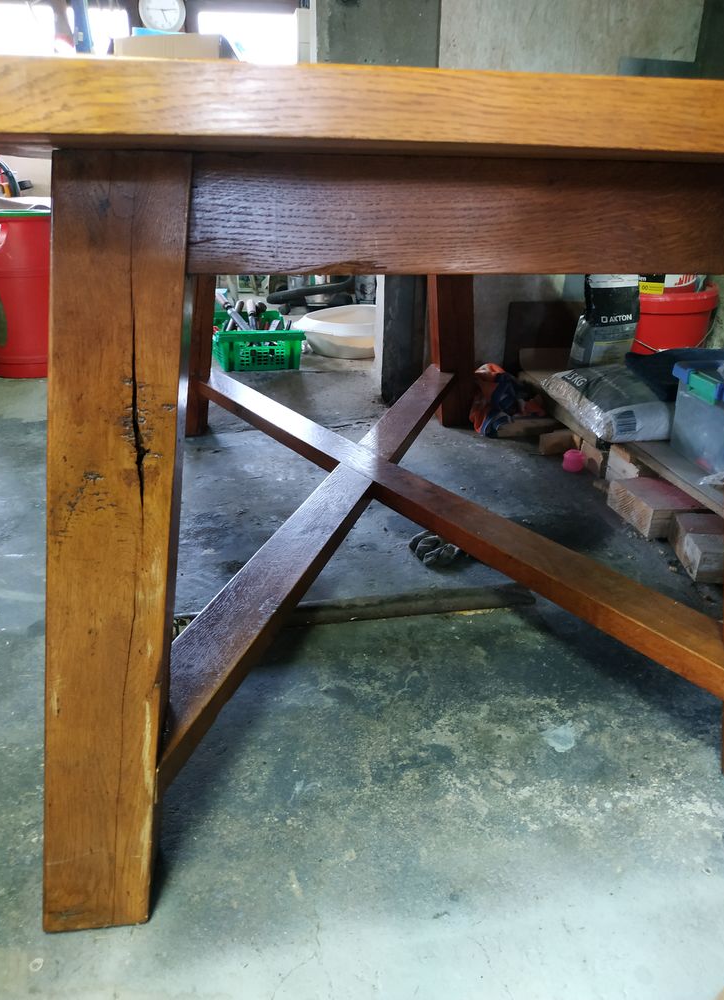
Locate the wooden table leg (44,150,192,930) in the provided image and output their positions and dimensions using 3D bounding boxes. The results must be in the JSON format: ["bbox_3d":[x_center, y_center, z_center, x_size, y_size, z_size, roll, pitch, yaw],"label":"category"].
[{"bbox_3d":[-0.233,0.071,0.658,0.103,0.740,0.101,4,16,-12],"label":"wooden table leg"}]

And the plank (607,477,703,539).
[{"bbox_3d":[0.756,0.009,1.599,0.300,0.064,0.174,-3,25,-9],"label":"plank"}]

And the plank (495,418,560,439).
[{"bbox_3d":[0.517,-0.216,2.103,0.250,0.038,0.065,-1,25,-5],"label":"plank"}]

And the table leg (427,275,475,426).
[{"bbox_3d":[0.257,-0.548,2.000,0.103,0.740,0.101,-11,34,-5],"label":"table leg"}]

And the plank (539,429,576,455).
[{"bbox_3d":[0.581,-0.172,1.988,0.170,0.058,0.030,-17,30,-33],"label":"plank"}]

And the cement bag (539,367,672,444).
[{"bbox_3d":[0.700,-0.293,1.960,0.220,0.095,0.450,-1,25,-4],"label":"cement bag"}]

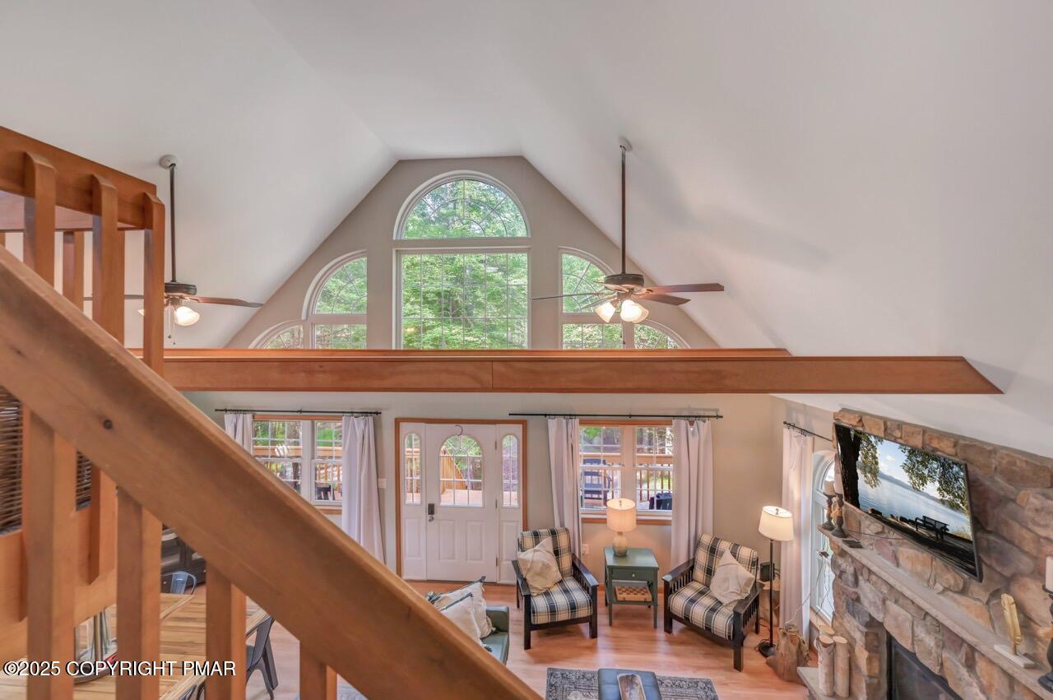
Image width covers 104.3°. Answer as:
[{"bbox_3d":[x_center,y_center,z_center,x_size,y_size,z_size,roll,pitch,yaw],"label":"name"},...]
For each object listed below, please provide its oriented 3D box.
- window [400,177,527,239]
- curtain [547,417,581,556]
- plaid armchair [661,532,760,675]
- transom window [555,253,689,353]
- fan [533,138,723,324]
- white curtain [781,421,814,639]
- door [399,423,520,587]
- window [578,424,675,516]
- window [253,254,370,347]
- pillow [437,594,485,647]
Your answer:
[{"bbox_3d":[-0.789,-1.796,5.160,1.640,0.790,0.100,0,1,4],"label":"window"},{"bbox_3d":[0.470,1.903,5.088,0.438,2.130,0.130,0,0,5],"label":"curtain"},{"bbox_3d":[2.036,2.600,4.398,0.790,0.850,0.860,0,1,44],"label":"plaid armchair"},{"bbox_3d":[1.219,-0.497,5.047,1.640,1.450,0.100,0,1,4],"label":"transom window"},{"bbox_3d":[0.695,-0.834,2.891,1.320,1.280,1.320,0,1,4],"label":"fan"},{"bbox_3d":[2.765,1.878,4.200,0.130,2.080,0.500,0,0,6],"label":"white curtain"},{"bbox_3d":[-0.832,1.960,5.236,1.590,2.040,0.100,0,1,4],"label":"door"},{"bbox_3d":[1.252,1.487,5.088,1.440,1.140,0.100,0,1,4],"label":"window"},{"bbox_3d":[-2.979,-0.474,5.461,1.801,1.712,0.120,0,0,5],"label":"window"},{"bbox_3d":[-0.560,2.365,3.420,0.440,0.440,0.150,-8,-22,-36],"label":"pillow"}]

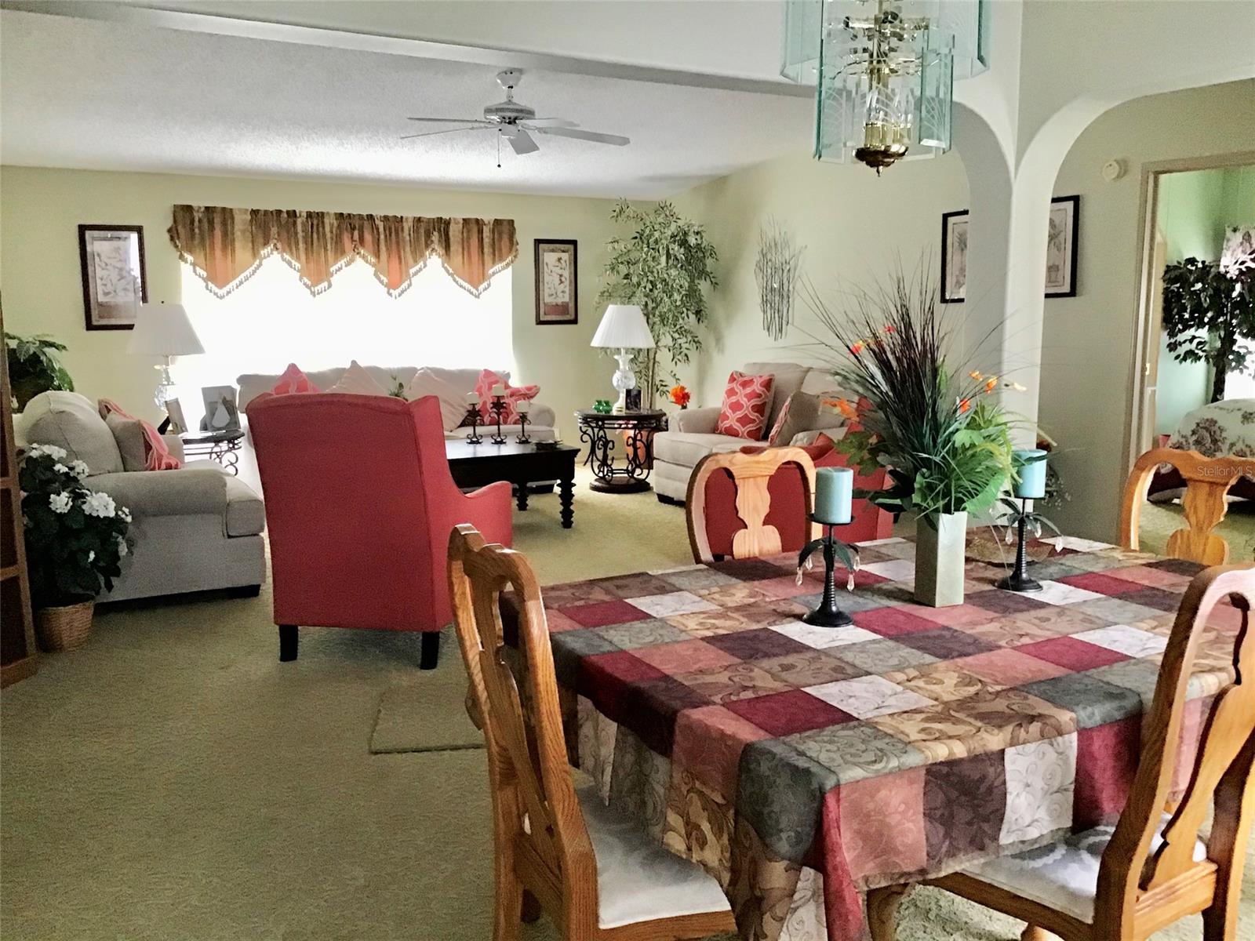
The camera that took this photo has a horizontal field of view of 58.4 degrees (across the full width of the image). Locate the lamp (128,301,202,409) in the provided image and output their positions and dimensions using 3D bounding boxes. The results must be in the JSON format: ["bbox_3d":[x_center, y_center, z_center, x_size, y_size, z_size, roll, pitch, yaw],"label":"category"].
[{"bbox_3d":[-2.979,-0.662,7.284,0.480,0.830,0.480,-5,10,-30],"label":"lamp"}]

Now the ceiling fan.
[{"bbox_3d":[-0.607,-1.917,5.862,1.310,0.340,1.310,-4,9,-28],"label":"ceiling fan"}]

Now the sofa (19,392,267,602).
[{"bbox_3d":[-2.606,0.058,5.868,1.022,0.973,1.676,-5,10,-30],"label":"sofa"}]

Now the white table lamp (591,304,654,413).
[{"bbox_3d":[-0.033,-0.832,8.418,0.476,0.818,0.476,0,8,0],"label":"white table lamp"}]

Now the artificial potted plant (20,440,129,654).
[{"bbox_3d":[-2.275,0.305,4.660,0.420,0.822,0.420,-4,9,-28],"label":"artificial potted plant"}]

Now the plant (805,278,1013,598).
[{"bbox_3d":[0.591,-0.066,2.322,0.420,0.699,0.400,-4,9,-28],"label":"plant"}]

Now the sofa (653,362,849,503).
[{"bbox_3d":[0.992,-0.206,7.640,1.037,0.966,1.676,-5,10,-30],"label":"sofa"}]

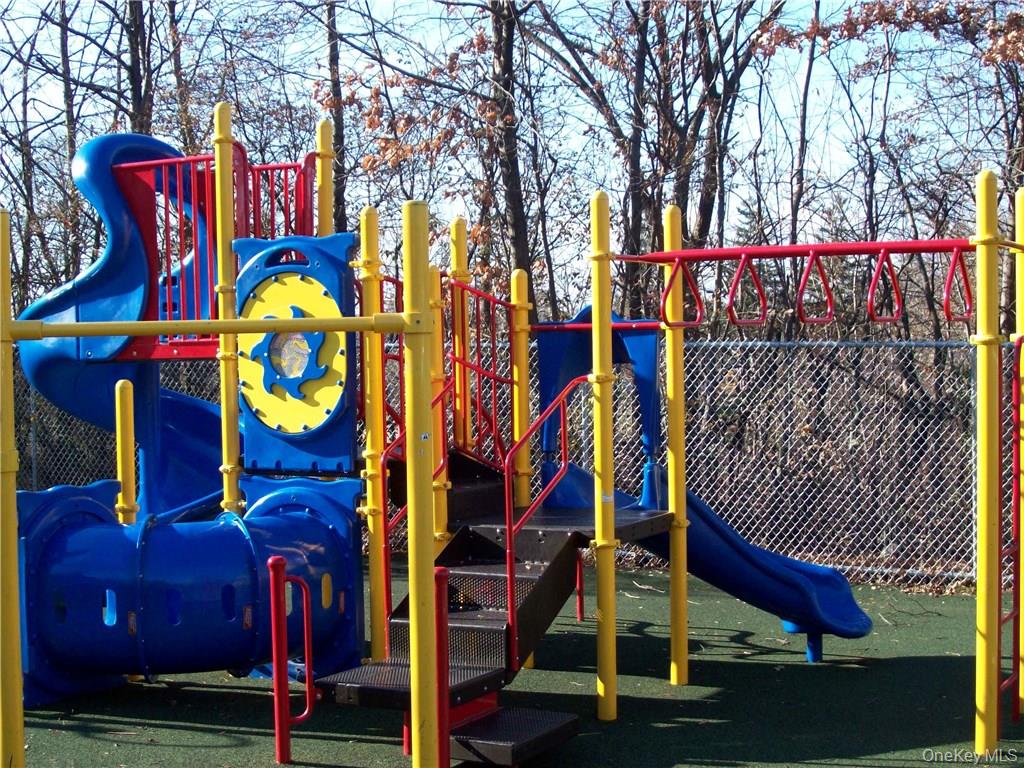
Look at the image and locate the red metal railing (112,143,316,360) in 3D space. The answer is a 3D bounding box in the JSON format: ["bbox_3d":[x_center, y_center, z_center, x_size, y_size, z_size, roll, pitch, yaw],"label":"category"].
[{"bbox_3d":[-1.642,-0.721,9.366,0.860,1.150,0.930,0,2,28],"label":"red metal railing"}]

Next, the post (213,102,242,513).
[{"bbox_3d":[-1.509,0.049,8.854,0.090,3.122,0.090,0,2,28],"label":"post"}]

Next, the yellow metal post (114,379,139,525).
[{"bbox_3d":[-2.022,0.790,8.724,0.090,1.647,0.090,0,2,28],"label":"yellow metal post"}]

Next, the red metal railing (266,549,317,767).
[{"bbox_3d":[-0.952,1.183,7.214,0.080,0.905,0.260,0,2,28],"label":"red metal railing"}]

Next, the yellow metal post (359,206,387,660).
[{"bbox_3d":[-0.701,0.355,8.435,0.090,2.506,0.090,0,2,28],"label":"yellow metal post"}]

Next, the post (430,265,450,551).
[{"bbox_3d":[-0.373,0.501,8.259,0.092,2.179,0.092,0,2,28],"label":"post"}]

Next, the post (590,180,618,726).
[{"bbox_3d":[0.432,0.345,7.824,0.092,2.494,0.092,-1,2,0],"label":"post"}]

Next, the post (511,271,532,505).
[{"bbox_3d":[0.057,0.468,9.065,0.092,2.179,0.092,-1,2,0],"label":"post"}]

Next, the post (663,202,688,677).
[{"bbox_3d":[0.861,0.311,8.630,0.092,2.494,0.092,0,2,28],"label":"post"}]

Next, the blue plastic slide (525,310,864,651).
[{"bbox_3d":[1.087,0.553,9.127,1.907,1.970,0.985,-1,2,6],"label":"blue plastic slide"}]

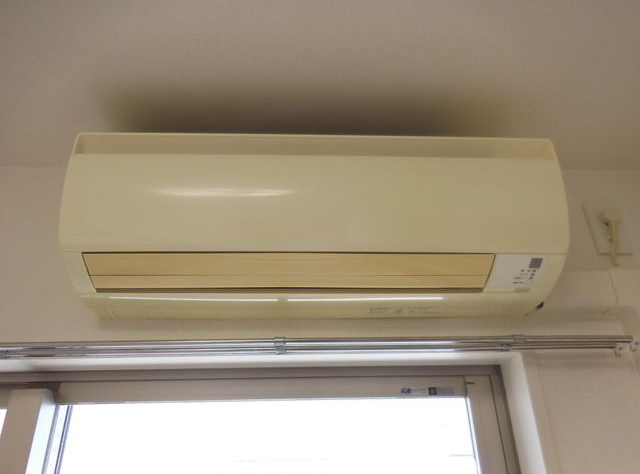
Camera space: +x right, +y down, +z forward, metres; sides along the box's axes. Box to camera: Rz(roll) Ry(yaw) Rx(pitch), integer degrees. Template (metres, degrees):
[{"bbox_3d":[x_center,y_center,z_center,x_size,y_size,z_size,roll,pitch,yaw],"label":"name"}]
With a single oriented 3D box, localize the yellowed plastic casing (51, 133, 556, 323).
[{"bbox_3d":[-0.001,-0.014,0.819,0.795,0.254,0.219,0,-27,-3],"label":"yellowed plastic casing"}]

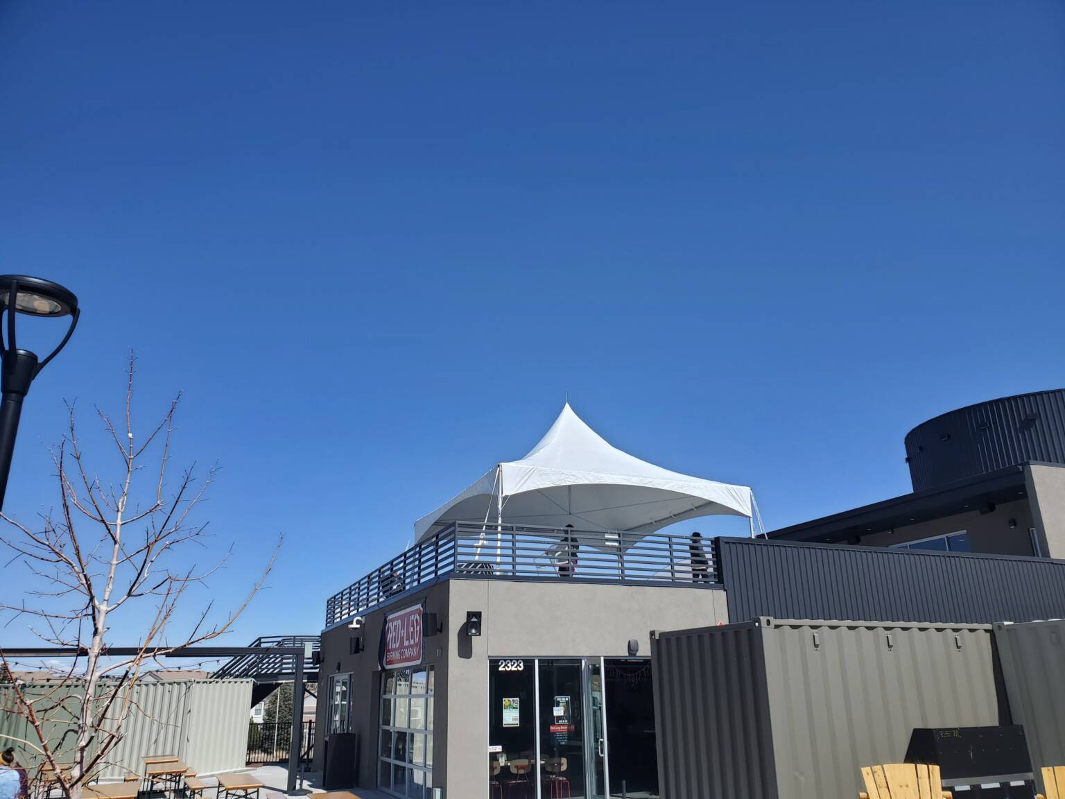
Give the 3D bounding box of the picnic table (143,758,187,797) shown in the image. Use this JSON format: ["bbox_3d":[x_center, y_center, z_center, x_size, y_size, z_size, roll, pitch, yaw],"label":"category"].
[{"bbox_3d":[-6.710,7.086,14.511,0.610,0.760,2.080,8,-22,-24],"label":"picnic table"}]

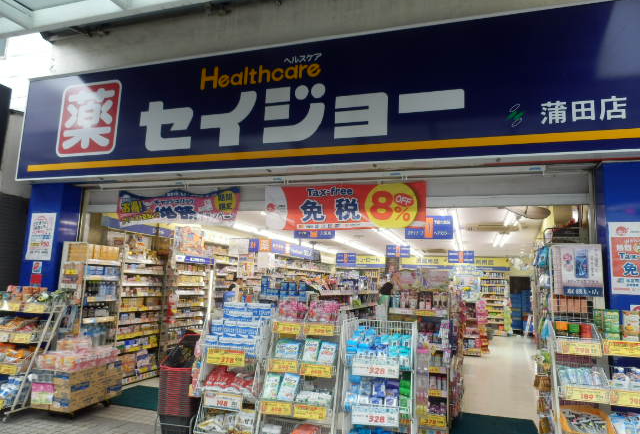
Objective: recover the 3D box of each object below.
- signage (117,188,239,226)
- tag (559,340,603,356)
[{"bbox_3d":[-1.656,-0.105,5.088,1.608,0.443,0.030,-1,-8,18],"label":"signage"},{"bbox_3d":[1.864,0.943,3.158,0.252,0.076,0.010,-1,-8,18],"label":"tag"}]

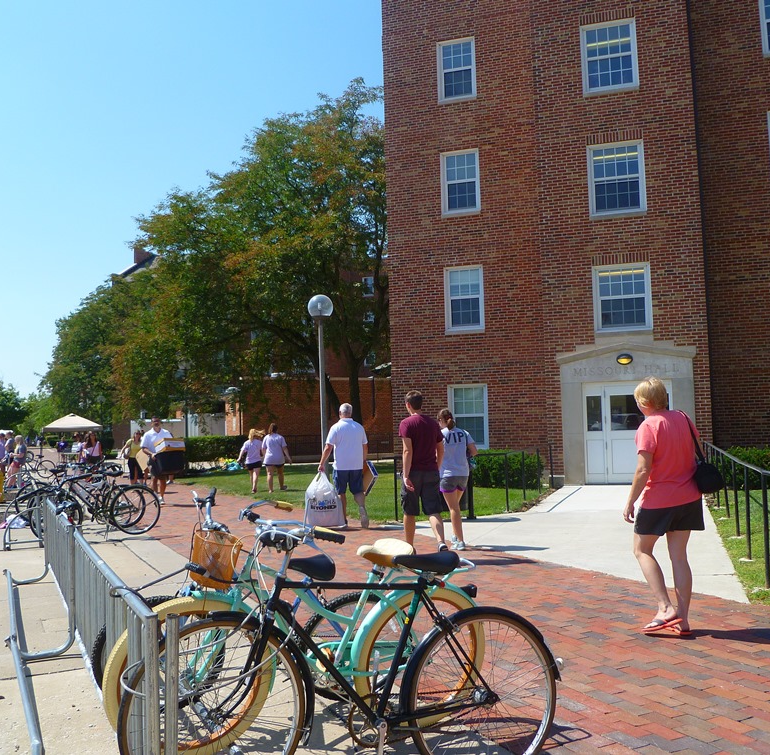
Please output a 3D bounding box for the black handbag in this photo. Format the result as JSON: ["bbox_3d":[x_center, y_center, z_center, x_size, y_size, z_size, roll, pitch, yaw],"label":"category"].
[{"bbox_3d":[2.121,0.506,5.420,0.130,0.530,0.260,2,-7,-35],"label":"black handbag"}]

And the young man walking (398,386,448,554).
[{"bbox_3d":[0.406,1.061,9.288,0.500,1.820,0.520,1,-6,-22],"label":"young man walking"}]

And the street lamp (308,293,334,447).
[{"bbox_3d":[-1.573,0.331,20.539,0.600,4.924,0.600,-1,-6,0],"label":"street lamp"}]

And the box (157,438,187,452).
[{"bbox_3d":[-4.322,1.370,16.400,0.440,0.240,0.360,3,-19,-41],"label":"box"}]

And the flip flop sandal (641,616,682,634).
[{"bbox_3d":[1.817,1.624,5.330,0.265,0.065,0.100,-17,-8,11],"label":"flip flop sandal"}]

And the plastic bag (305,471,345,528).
[{"bbox_3d":[-0.862,1.732,11.600,0.540,0.820,0.330,-1,-5,-3],"label":"plastic bag"}]

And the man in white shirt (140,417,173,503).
[{"bbox_3d":[-4.619,1.682,16.585,0.620,1.754,0.500,1,-6,-22],"label":"man in white shirt"}]

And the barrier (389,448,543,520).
[{"bbox_3d":[1.567,1.712,13.496,0.550,1.020,3.800,-6,-7,44],"label":"barrier"}]

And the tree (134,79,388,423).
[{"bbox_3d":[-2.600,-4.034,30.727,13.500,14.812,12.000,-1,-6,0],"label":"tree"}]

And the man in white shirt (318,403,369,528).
[{"bbox_3d":[-0.583,1.262,11.737,0.660,1.793,0.480,0,-6,-13],"label":"man in white shirt"}]

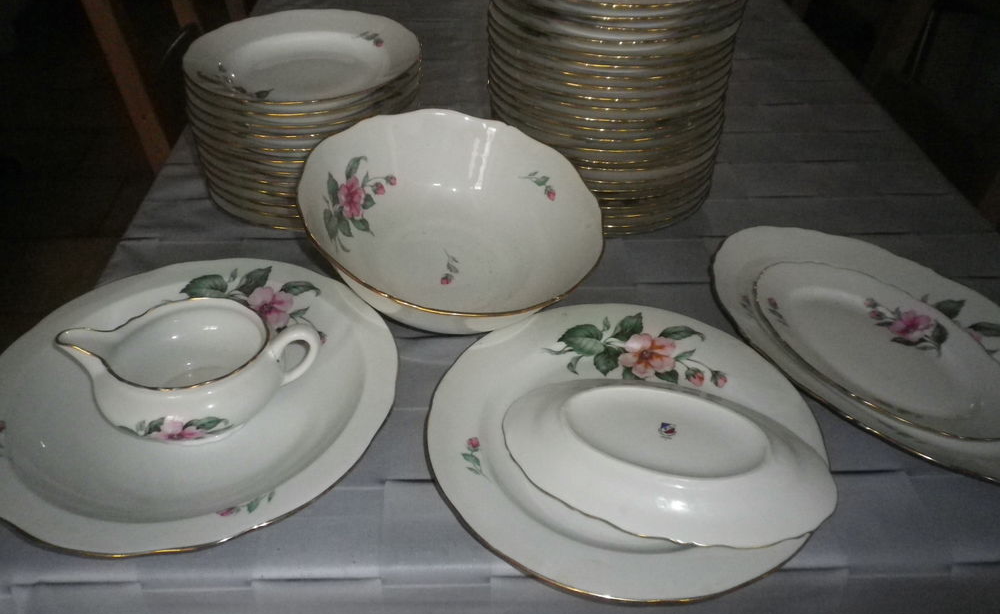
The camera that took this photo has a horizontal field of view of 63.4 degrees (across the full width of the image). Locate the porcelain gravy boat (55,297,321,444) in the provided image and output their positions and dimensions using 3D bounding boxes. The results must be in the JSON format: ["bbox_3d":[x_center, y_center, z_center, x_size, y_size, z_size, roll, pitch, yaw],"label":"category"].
[{"bbox_3d":[-0.235,0.047,0.634,0.189,0.076,0.112,-6,40,-10],"label":"porcelain gravy boat"}]

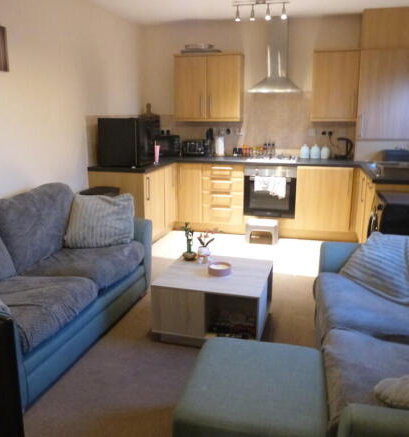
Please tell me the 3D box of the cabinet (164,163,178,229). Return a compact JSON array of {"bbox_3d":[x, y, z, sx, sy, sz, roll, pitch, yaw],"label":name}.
[{"bbox_3d":[-0.676,-0.276,5.092,0.580,0.750,0.420,3,14,14],"label":"cabinet"}]

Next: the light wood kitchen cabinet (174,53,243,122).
[{"bbox_3d":[0.073,-1.613,5.260,0.825,0.787,0.300,3,14,14],"label":"light wood kitchen cabinet"}]

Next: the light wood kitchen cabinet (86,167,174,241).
[{"bbox_3d":[-0.771,-0.158,4.831,0.619,0.852,0.974,3,14,15],"label":"light wood kitchen cabinet"}]

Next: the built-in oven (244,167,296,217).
[{"bbox_3d":[0.823,-0.366,5.112,0.598,0.594,0.550,3,14,15],"label":"built-in oven"}]

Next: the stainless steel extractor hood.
[{"bbox_3d":[0.843,-1.885,4.843,0.602,0.860,0.480,3,14,15],"label":"stainless steel extractor hood"}]

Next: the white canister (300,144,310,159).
[{"bbox_3d":[1.246,-0.824,5.224,0.116,0.180,0.116,3,14,14],"label":"white canister"}]

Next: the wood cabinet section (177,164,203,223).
[{"bbox_3d":[-0.101,-0.362,5.360,0.304,0.719,0.550,3,13,14],"label":"wood cabinet section"}]

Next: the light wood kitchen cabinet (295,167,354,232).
[{"bbox_3d":[1.407,-0.278,4.995,0.599,0.713,0.570,3,14,15],"label":"light wood kitchen cabinet"}]

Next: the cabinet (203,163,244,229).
[{"bbox_3d":[0.293,-0.324,5.354,0.511,0.780,0.570,3,14,14],"label":"cabinet"}]

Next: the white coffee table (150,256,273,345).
[{"bbox_3d":[0.085,0.554,2.844,0.666,0.400,0.650,4,14,15],"label":"white coffee table"}]

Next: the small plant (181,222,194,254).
[{"bbox_3d":[-0.117,0.156,3.045,0.095,0.264,0.095,3,14,15],"label":"small plant"}]

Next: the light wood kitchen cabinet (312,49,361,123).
[{"bbox_3d":[1.517,-1.532,4.904,0.496,0.787,0.300,3,14,14],"label":"light wood kitchen cabinet"}]

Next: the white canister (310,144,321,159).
[{"bbox_3d":[1.346,-0.805,5.086,0.112,0.172,0.112,3,15,14],"label":"white canister"}]

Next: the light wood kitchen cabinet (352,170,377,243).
[{"bbox_3d":[1.861,-0.001,4.086,0.580,0.830,1.200,3,14,14],"label":"light wood kitchen cabinet"}]

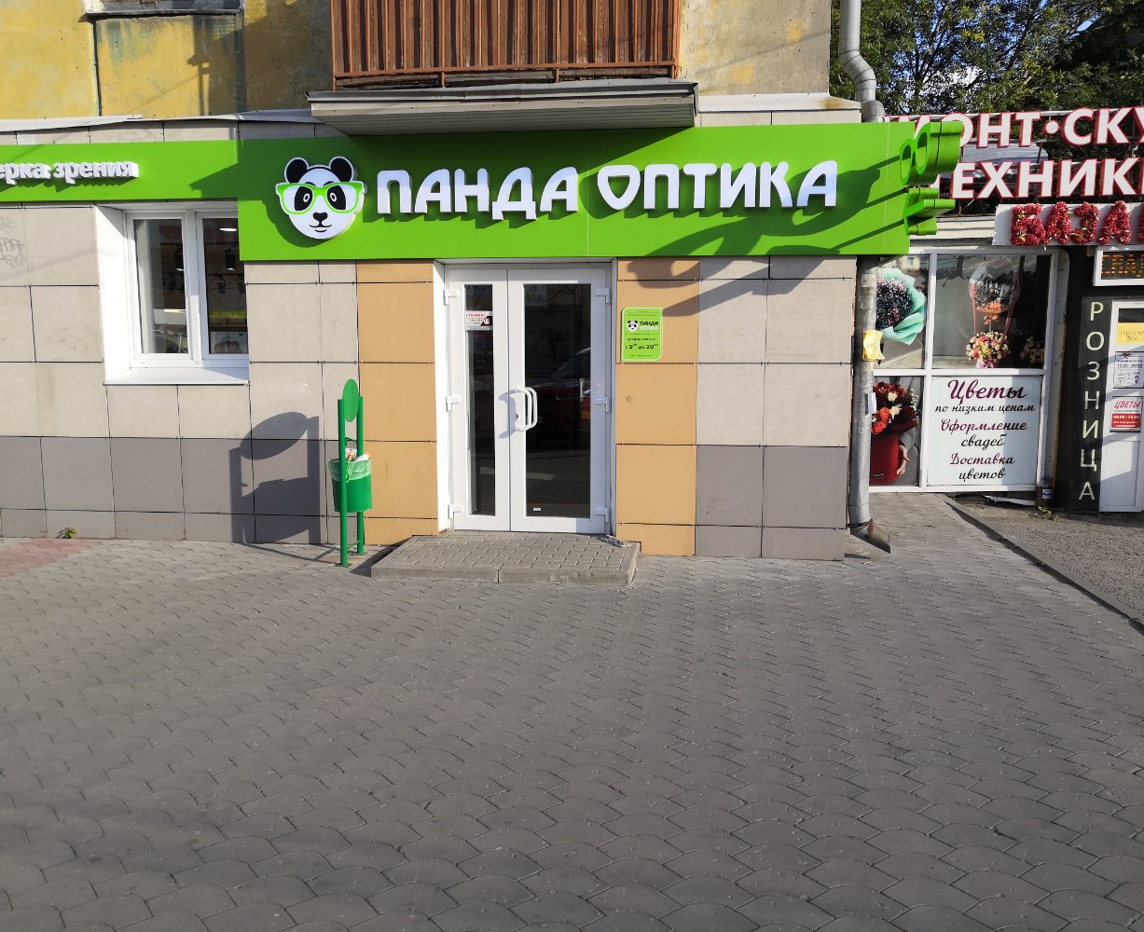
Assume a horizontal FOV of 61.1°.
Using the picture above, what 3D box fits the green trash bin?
[{"bbox_3d":[-1.610,0.142,7.094,0.310,0.363,0.310,1,8,8],"label":"green trash bin"}]

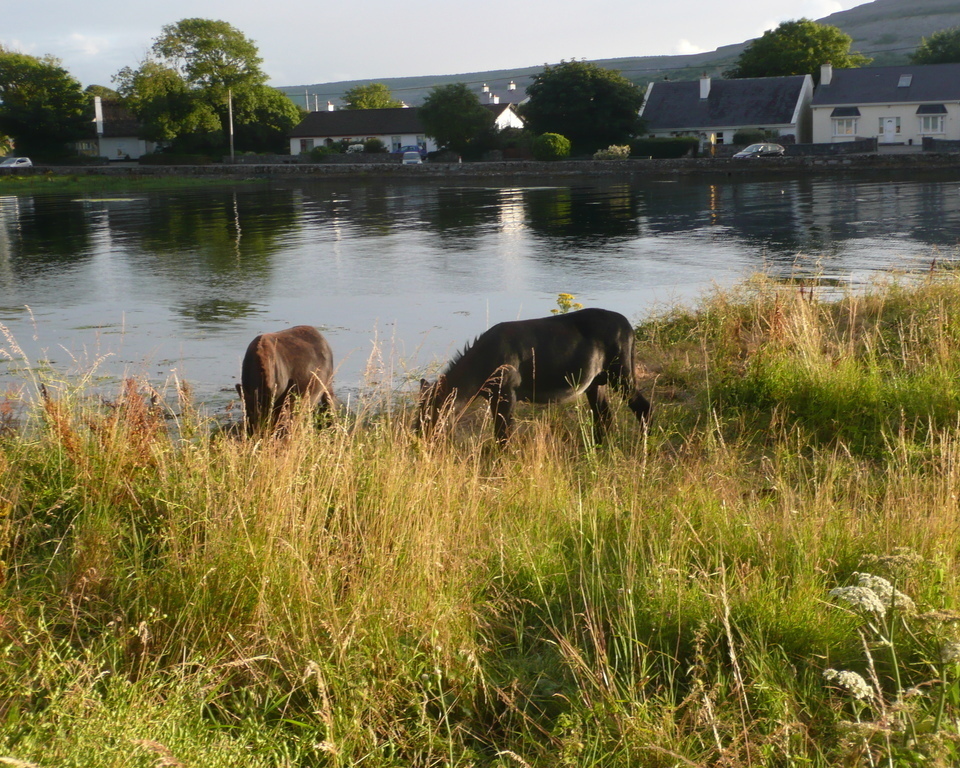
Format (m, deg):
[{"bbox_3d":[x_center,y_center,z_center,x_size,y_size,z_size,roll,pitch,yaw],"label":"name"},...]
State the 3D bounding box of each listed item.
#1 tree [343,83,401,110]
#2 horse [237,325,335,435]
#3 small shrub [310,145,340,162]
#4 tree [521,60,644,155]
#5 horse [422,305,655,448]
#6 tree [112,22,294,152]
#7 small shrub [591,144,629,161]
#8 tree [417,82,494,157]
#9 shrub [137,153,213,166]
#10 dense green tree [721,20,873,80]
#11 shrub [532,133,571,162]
[{"bbox_3d":[-12.104,-29.618,165.000,6.800,8.100,6.400,-3,10,-4],"label":"tree"},{"bbox_3d":[-1.539,0.107,11.700,0.500,1.100,1.500,1,10,13],"label":"horse"},{"bbox_3d":[-13.684,-20.415,131.000,2.600,1.750,2.200,-3,10,-6],"label":"small shrub"},{"bbox_3d":[8.593,-23.055,124.000,10.000,8.200,9.300,-1,10,4],"label":"tree"},{"bbox_3d":[0.416,0.027,11.300,1.750,1.130,0.500,-4,10,-18],"label":"horse"},{"bbox_3d":[-26.442,-28.569,143.000,17.200,13.600,14.000,-4,10,-10],"label":"tree"},{"bbox_3d":[10.669,-18.701,120.000,3.000,1.500,2.200,2,10,18],"label":"small shrub"},{"bbox_3d":[-2.071,-22.184,125.000,6.400,6.700,6.200,-1,9,1],"label":"tree"},{"bbox_3d":[-28.204,-20.701,137.000,7.300,1.400,1.600,2,10,20],"label":"shrub"},{"bbox_3d":[29.193,-27.722,136.000,13.200,11.500,12.000,1,10,12],"label":"dense green tree"},{"bbox_3d":[5.849,-19.347,121.000,3.100,2.400,3.000,-1,9,3],"label":"shrub"}]

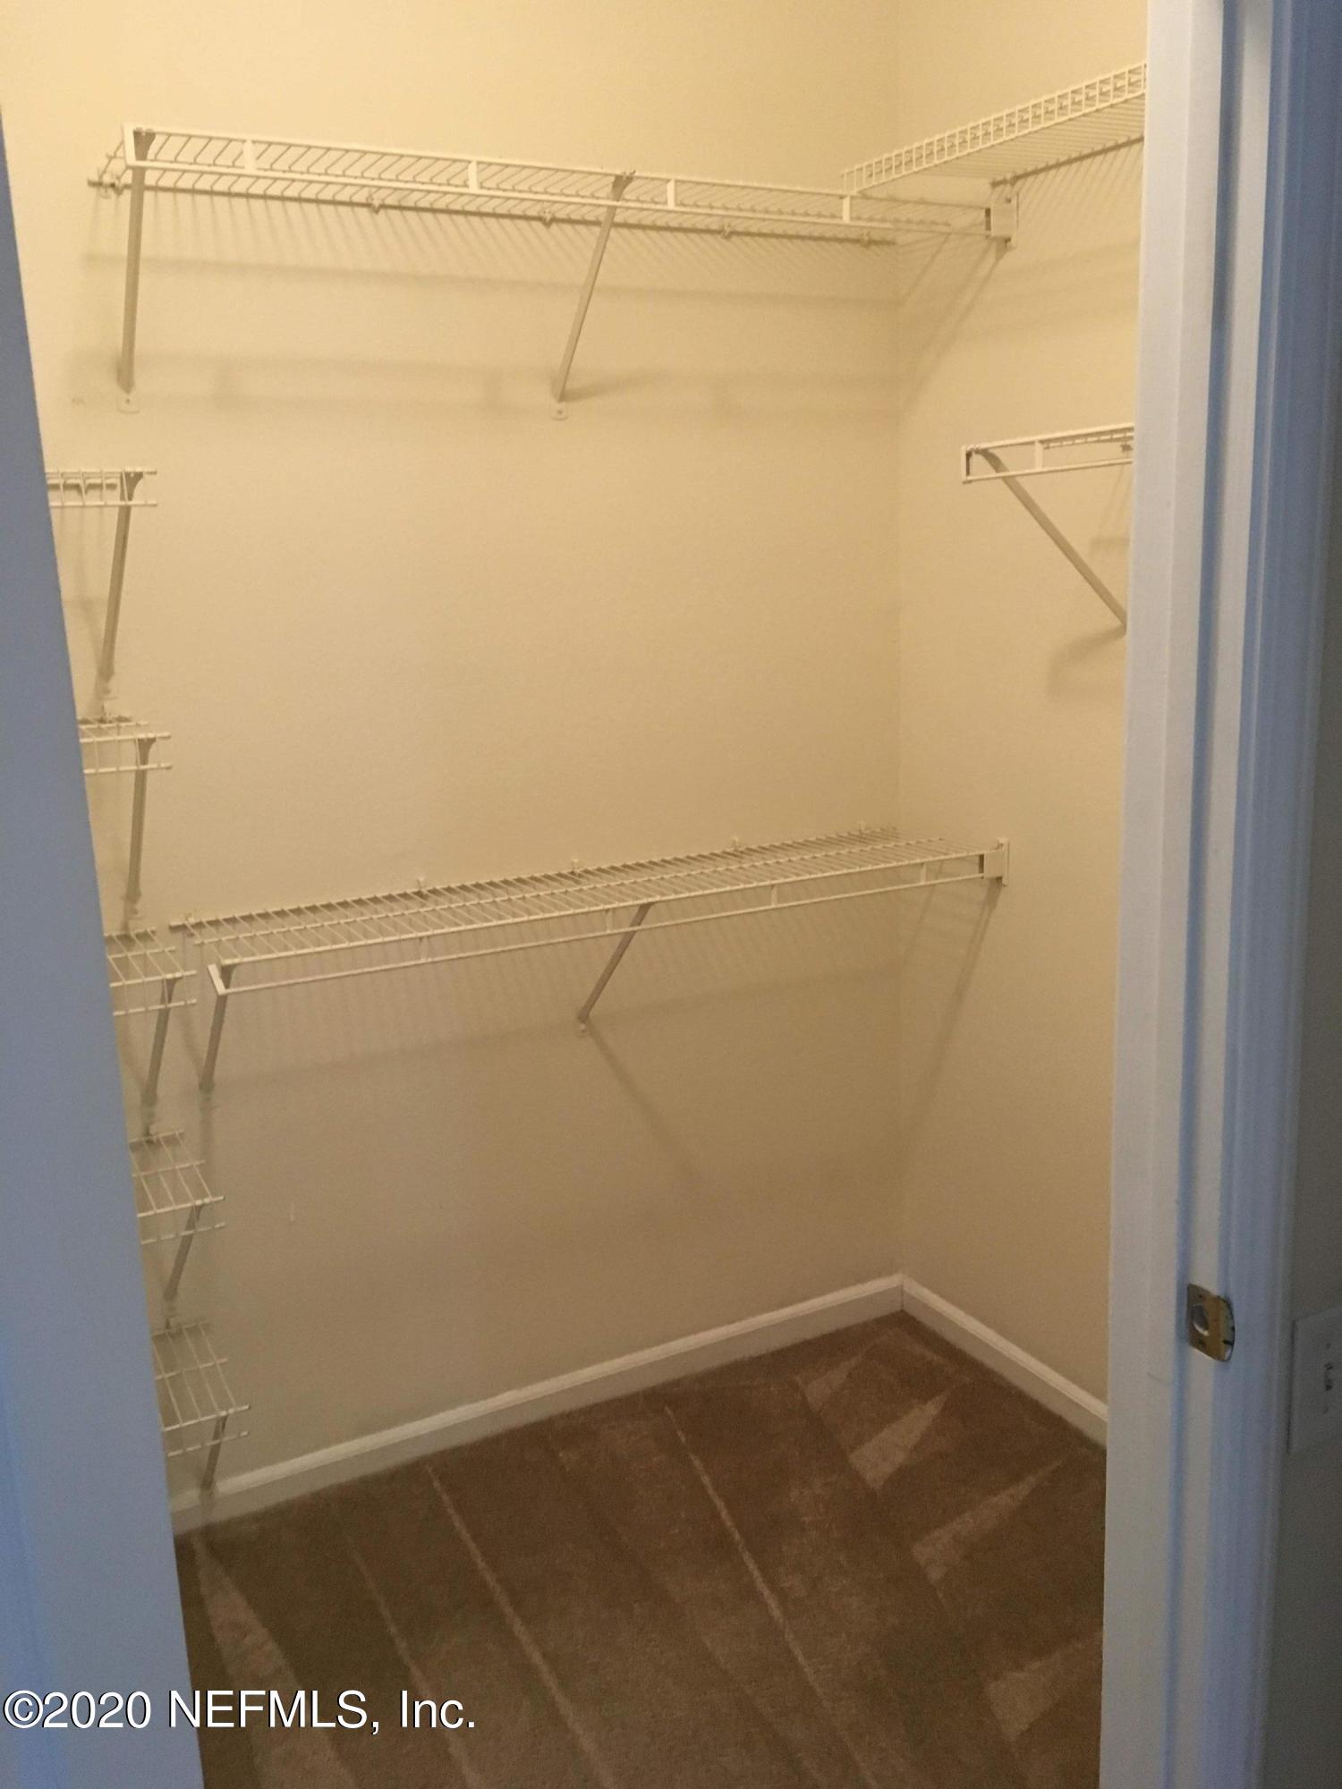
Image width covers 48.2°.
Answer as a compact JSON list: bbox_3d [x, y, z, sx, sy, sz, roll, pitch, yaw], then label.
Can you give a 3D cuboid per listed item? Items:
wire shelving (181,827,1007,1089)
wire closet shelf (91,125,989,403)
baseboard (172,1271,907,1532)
[{"bbox_3d":[-0.083,0.125,2.559,1.410,0.313,0.325,-8,14,-27],"label":"wire shelving"},{"bbox_3d":[-0.129,-0.920,2.313,1.374,0.308,0.312,-8,13,-26],"label":"wire closet shelf"},{"bbox_3d":[-0.202,0.939,2.820,1.553,0.084,0.014,-8,13,-26],"label":"baseboard"}]

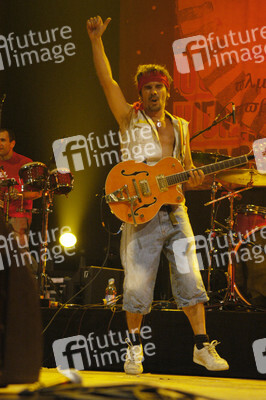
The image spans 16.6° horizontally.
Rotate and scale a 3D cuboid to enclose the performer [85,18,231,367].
[{"bbox_3d":[0.130,-0.050,5.120,0.790,2.020,0.500,1,-6,-13],"label":"performer"}]

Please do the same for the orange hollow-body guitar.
[{"bbox_3d":[0.320,-0.132,5.000,0.980,0.370,0.110,-16,-5,-2],"label":"orange hollow-body guitar"}]

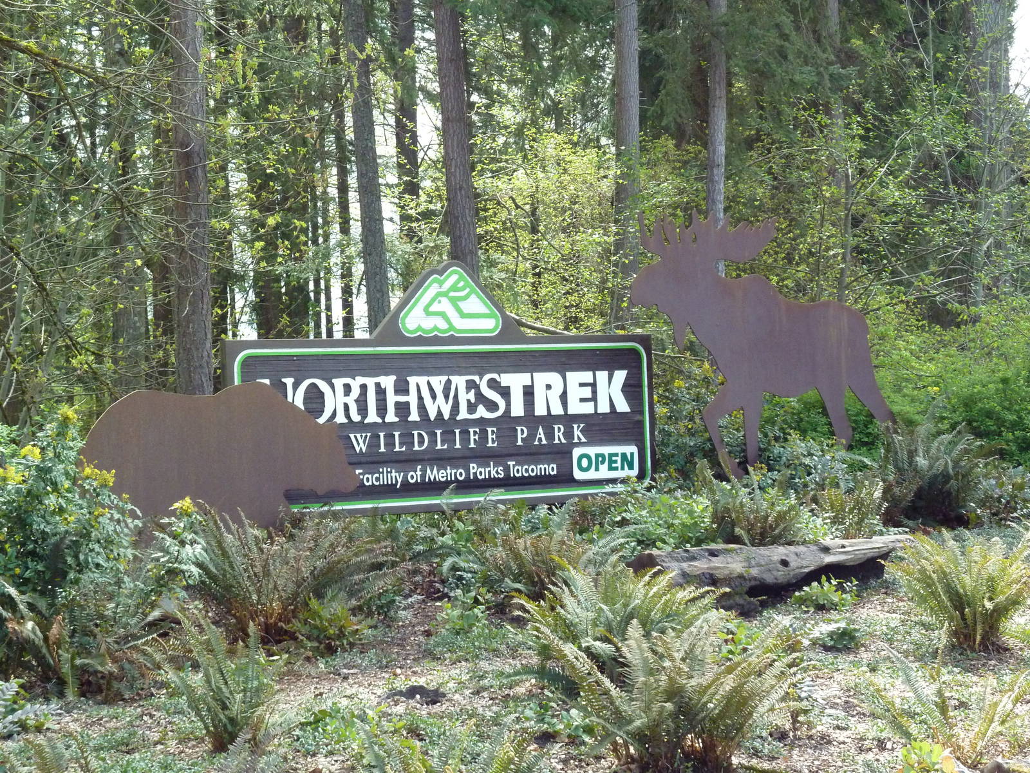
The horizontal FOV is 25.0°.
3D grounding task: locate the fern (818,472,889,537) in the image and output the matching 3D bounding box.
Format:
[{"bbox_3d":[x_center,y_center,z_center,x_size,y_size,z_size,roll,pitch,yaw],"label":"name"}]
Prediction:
[{"bbox_3d":[2.471,0.866,17.000,0.520,0.480,0.480,-2,0,0],"label":"fern"}]

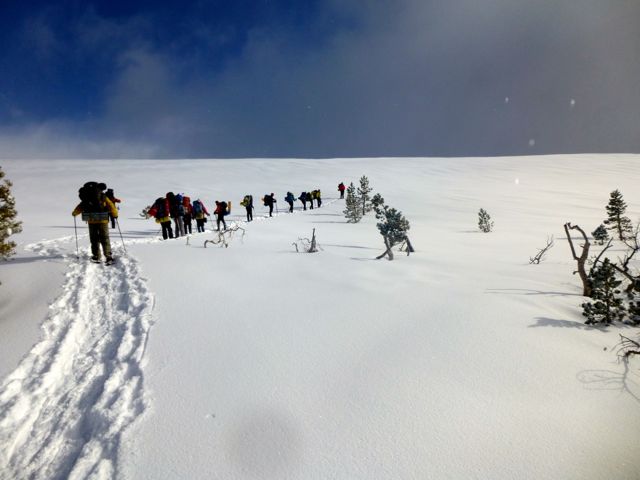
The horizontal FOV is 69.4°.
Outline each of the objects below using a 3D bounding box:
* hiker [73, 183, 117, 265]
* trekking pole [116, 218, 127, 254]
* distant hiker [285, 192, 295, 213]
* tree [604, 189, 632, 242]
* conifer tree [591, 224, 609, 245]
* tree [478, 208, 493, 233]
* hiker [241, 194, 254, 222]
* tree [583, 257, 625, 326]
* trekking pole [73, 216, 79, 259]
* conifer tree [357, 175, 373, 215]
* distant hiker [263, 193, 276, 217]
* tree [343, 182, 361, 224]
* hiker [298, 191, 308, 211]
[{"bbox_3d":[-4.992,-0.379,10.300,1.000,1.830,0.700,1,-2,0],"label":"hiker"},{"bbox_3d":[-4.410,-0.095,10.275,0.060,0.906,0.060,-7,16,0],"label":"trekking pole"},{"bbox_3d":[-2.457,-3.111,38.500,0.850,1.720,0.620,3,-4,-40],"label":"distant hiker"},{"bbox_3d":[10.868,-0.909,16.800,1.030,1.900,1.000,1,-2,0],"label":"tree"},{"bbox_3d":[8.950,-0.160,14.800,0.570,0.660,0.550,1,-2,0],"label":"conifer tree"},{"bbox_3d":[7.901,-0.921,22.000,0.720,1.170,0.720,0,-3,0],"label":"tree"},{"bbox_3d":[-4.737,-2.039,30.200,0.650,1.740,0.800,-3,-4,40],"label":"hiker"},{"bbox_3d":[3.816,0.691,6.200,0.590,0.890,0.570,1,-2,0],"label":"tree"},{"bbox_3d":[-5.386,-0.057,10.225,0.060,0.973,0.060,0,9,0],"label":"trekking pole"},{"bbox_3d":[3.129,-3.108,32.500,1.080,2.900,1.050,1,-2,0],"label":"conifer tree"},{"bbox_3d":[-3.715,-2.556,34.000,0.900,1.730,0.600,2,-4,-30],"label":"distant hiker"},{"bbox_3d":[2.074,-2.361,29.500,1.200,2.580,1.200,0,-3,0],"label":"tree"},{"bbox_3d":[-1.518,-3.526,42.000,0.750,1.700,0.750,-1,-3,41],"label":"hiker"}]

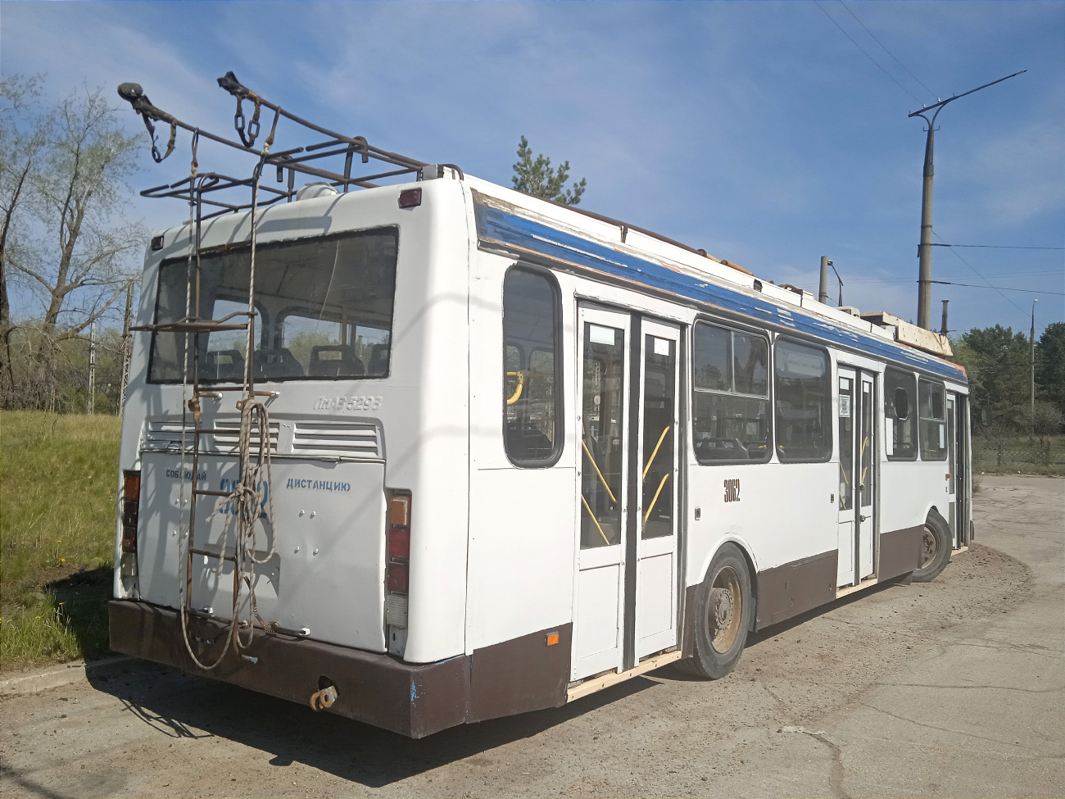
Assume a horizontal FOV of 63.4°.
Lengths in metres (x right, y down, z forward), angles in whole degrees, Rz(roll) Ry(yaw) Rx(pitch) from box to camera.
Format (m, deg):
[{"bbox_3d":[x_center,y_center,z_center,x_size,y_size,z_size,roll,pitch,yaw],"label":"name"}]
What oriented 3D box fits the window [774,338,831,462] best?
[{"bbox_3d":[2.217,0.026,7.069,0.050,0.989,1.317,-1,-3,37],"label":"window"}]

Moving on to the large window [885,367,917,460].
[{"bbox_3d":[4.014,0.165,9.406,0.050,1.011,1.369,-1,-3,37],"label":"large window"}]

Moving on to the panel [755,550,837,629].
[{"bbox_3d":[2.135,1.504,6.921,0.050,0.426,1.744,-1,-3,37],"label":"panel"}]

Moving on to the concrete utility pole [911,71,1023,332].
[{"bbox_3d":[10.482,-2.418,21.032,0.450,10.500,3.030,4,-3,-30],"label":"concrete utility pole"}]

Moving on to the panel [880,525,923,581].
[{"bbox_3d":[4.003,1.639,9.352,0.050,0.469,1.812,-1,-3,37],"label":"panel"}]

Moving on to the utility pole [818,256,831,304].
[{"bbox_3d":[11.437,-1.130,33.782,0.420,9.016,0.420,1,-3,0],"label":"utility pole"}]

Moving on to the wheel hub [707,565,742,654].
[{"bbox_3d":[1.243,1.442,5.966,0.200,0.600,0.600,-1,-3,37],"label":"wheel hub"}]

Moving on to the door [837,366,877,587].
[{"bbox_3d":[3.075,0.738,8.225,0.060,1.996,1.159,-1,-3,37],"label":"door"}]

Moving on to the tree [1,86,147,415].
[{"bbox_3d":[-14.873,-5.084,28.000,4.300,10.600,4.300,2,-3,-28],"label":"tree"}]

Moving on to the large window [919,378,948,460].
[{"bbox_3d":[5.317,0.284,11.446,0.060,1.060,1.460,-2,-4,37],"label":"large window"}]

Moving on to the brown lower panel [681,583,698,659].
[{"bbox_3d":[1.047,1.454,5.661,0.060,0.470,0.270,-2,-4,37],"label":"brown lower panel"}]

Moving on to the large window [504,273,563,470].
[{"bbox_3d":[-0.004,-0.156,4.180,0.050,0.982,0.492,-1,-3,37],"label":"large window"}]

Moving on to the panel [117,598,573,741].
[{"bbox_3d":[-1.153,1.351,4.786,2.500,0.370,1.130,-2,-4,37],"label":"panel"}]

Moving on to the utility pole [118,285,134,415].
[{"bbox_3d":[-22.646,-2.295,48.000,0.400,9.000,0.400,6,-3,-25],"label":"utility pole"}]

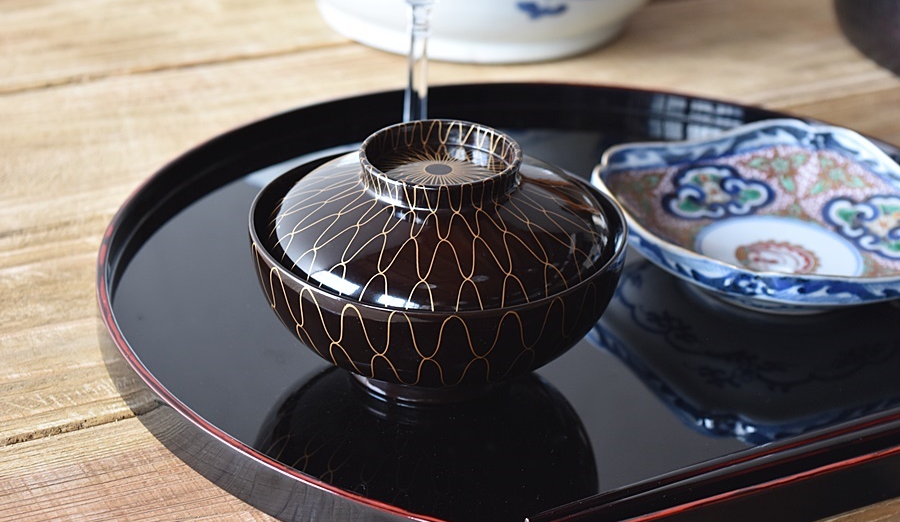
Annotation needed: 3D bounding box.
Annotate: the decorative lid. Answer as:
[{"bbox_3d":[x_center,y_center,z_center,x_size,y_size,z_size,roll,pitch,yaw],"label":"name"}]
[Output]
[{"bbox_3d":[-0.003,-0.022,0.663,0.114,0.029,0.114,2,27,-1],"label":"decorative lid"}]

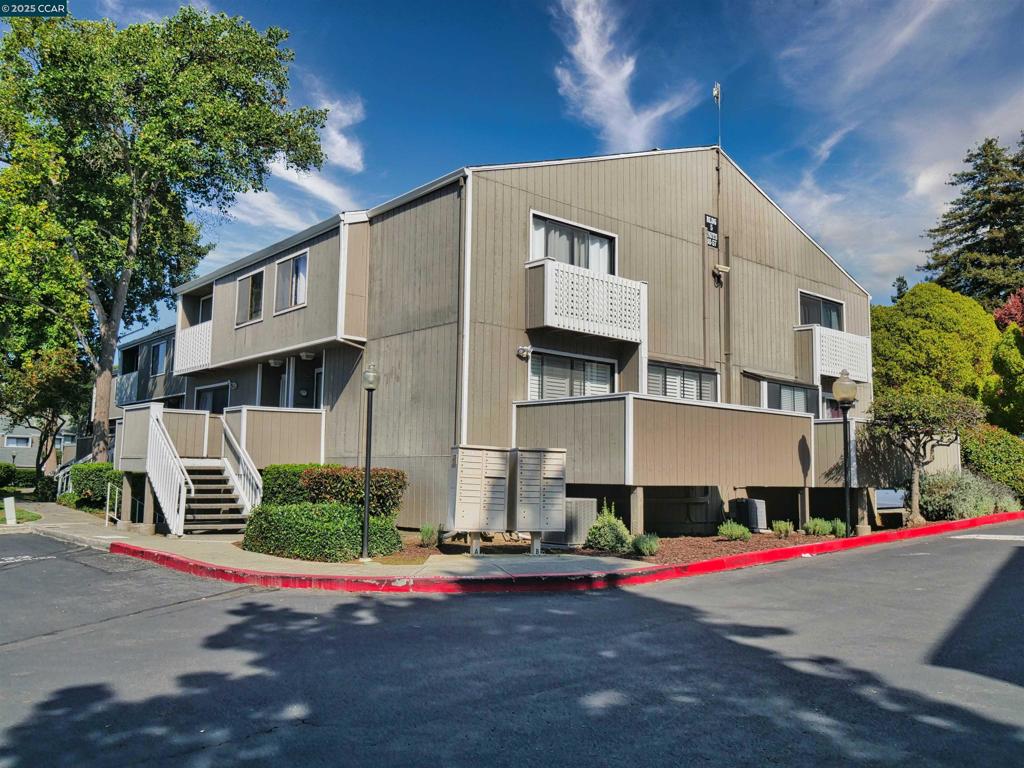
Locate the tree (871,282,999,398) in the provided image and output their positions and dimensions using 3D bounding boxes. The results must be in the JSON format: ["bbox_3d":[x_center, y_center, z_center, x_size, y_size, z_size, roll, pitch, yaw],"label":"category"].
[{"bbox_3d":[14.989,0.156,29.582,5.400,7.640,5.200,6,-8,-40],"label":"tree"}]

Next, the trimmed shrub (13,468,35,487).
[{"bbox_3d":[-29.604,5.674,50.300,1.500,1.080,1.400,6,-8,-40],"label":"trimmed shrub"}]

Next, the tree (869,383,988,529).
[{"bbox_3d":[8.757,1.444,17.500,2.400,3.020,2.400,6,-8,-40],"label":"tree"}]

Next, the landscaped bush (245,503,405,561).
[{"bbox_3d":[-2.932,2.188,12.567,1.350,0.700,2.650,6,-8,-40],"label":"landscaped bush"}]

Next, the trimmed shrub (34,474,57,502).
[{"bbox_3d":[-17.459,3.918,30.999,0.850,0.990,0.850,6,-8,-40],"label":"trimmed shrub"}]

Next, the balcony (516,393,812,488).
[{"bbox_3d":[3.123,1.241,16.284,5.730,1.480,2.850,6,-8,-40],"label":"balcony"}]

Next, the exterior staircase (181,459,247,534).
[{"bbox_3d":[-6.217,2.222,16.683,1.500,1.470,1.950,6,-8,-40],"label":"exterior staircase"}]

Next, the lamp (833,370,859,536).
[{"bbox_3d":[6.320,1.303,15.649,0.450,3.170,0.450,6,-8,-40],"label":"lamp"}]

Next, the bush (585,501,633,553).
[{"bbox_3d":[1.497,2.202,12.853,0.740,0.730,0.740,1,-6,0],"label":"bush"}]

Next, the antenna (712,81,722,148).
[{"bbox_3d":[5.149,-6.746,20.676,0.220,1.760,0.220,6,-8,-40],"label":"antenna"}]

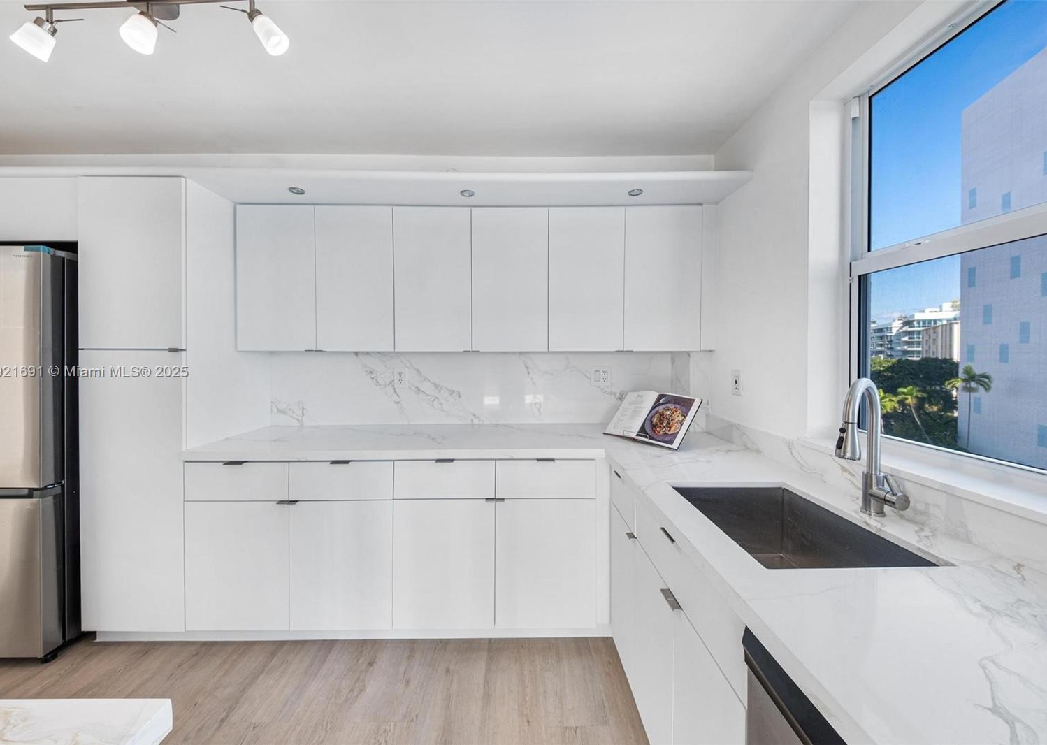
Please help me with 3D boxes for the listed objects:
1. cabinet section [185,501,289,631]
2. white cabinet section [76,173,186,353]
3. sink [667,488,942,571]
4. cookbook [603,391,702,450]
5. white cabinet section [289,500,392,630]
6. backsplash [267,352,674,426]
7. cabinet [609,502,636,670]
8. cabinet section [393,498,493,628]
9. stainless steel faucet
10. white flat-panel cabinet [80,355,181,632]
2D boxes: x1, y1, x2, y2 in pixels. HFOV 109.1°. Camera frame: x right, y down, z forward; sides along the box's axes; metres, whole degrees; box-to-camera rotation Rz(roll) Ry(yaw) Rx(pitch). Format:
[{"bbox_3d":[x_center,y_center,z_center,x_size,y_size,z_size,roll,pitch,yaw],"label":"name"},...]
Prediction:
[{"bbox_3d":[-1.306,0.867,1.970,0.470,0.585,0.560,0,2,-1],"label":"cabinet section"},{"bbox_3d":[-1.775,-0.502,1.960,0.475,0.785,0.560,0,2,-1],"label":"white cabinet section"},{"bbox_3d":[0.692,0.519,1.018,0.420,0.240,0.520,0,2,-1],"label":"sink"},{"bbox_3d":[0.625,0.229,1.831,0.410,0.035,0.280,2,47,53],"label":"cookbook"},{"bbox_3d":[-0.837,0.866,1.975,0.470,0.585,0.560,0,2,-1],"label":"white cabinet section"},{"bbox_3d":[-0.318,0.095,2.260,2.470,0.455,0.025,0,2,-1],"label":"backsplash"},{"bbox_3d":[0.691,0.885,1.510,0.580,0.590,0.326,0,2,-1],"label":"cabinet"},{"bbox_3d":[-0.373,0.860,1.980,0.465,0.585,0.560,0,2,-1],"label":"cabinet section"},{"bbox_3d":[0.909,0.203,0.983,0.190,0.373,0.125,0,2,-16],"label":"stainless steel faucet"},{"bbox_3d":[-1.787,0.529,1.985,0.477,1.285,0.580,0,2,-1],"label":"white flat-panel cabinet"}]

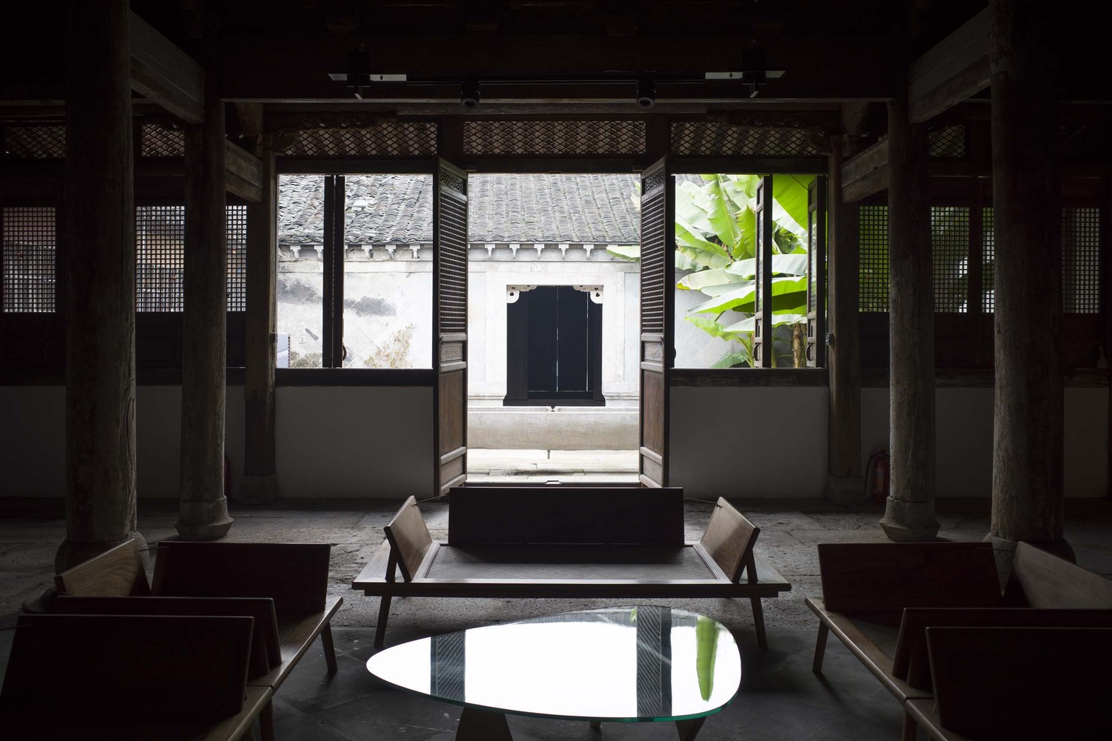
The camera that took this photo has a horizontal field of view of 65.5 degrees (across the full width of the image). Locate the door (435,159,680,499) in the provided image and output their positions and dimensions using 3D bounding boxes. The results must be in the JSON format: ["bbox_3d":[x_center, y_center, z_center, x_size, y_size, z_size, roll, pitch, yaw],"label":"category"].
[{"bbox_3d":[-0.020,-0.386,7.700,2.060,2.900,0.740,0,1,0],"label":"door"}]

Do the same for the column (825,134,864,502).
[{"bbox_3d":[2.646,-0.482,7.930,0.350,3.370,0.350,0,1,0],"label":"column"}]

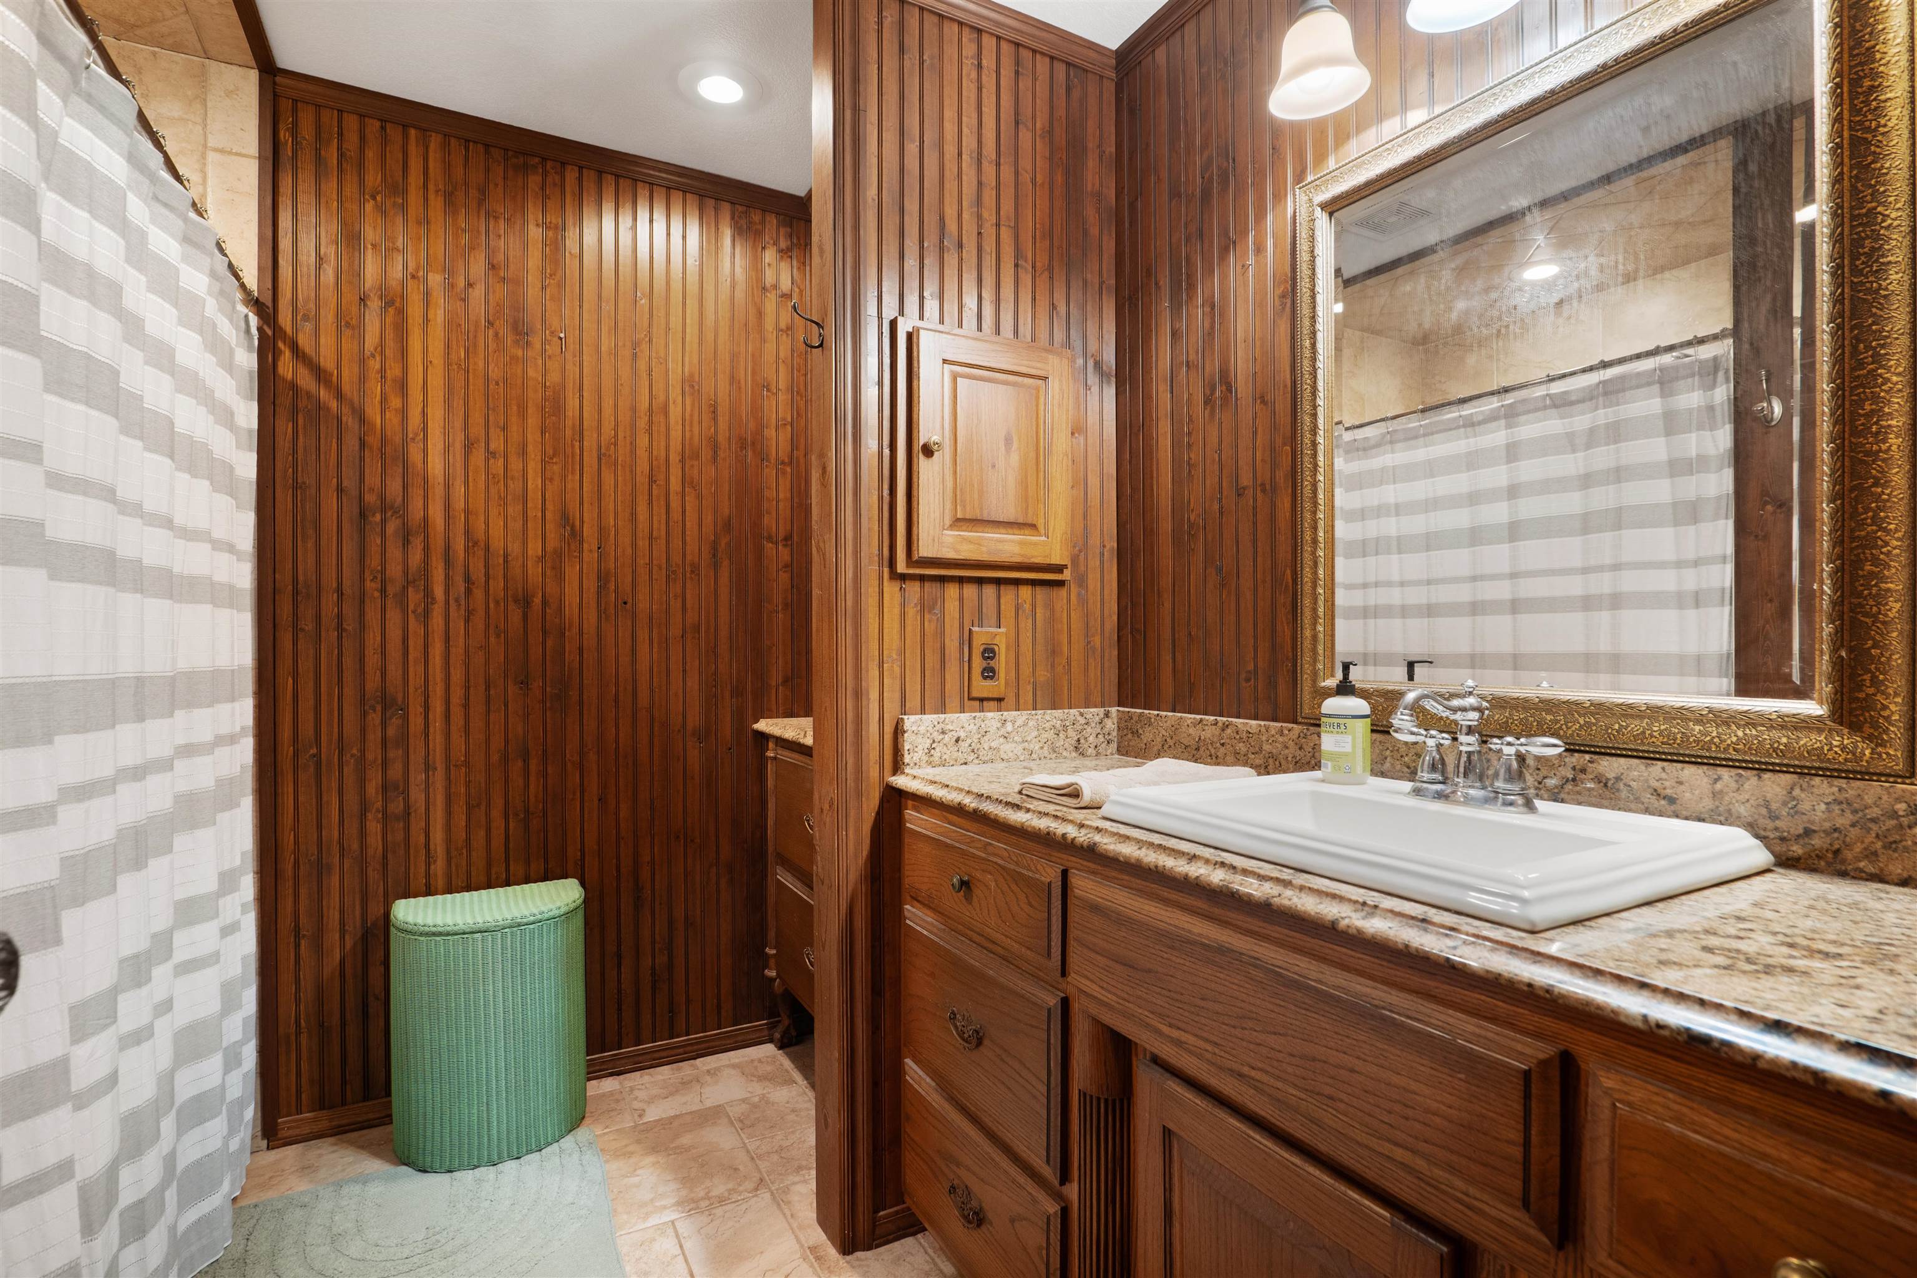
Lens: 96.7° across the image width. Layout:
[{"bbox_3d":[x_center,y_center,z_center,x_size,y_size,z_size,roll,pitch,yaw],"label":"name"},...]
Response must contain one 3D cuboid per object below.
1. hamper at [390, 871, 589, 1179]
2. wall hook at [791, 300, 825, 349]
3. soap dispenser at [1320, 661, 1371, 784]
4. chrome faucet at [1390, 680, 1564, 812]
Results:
[{"bbox_3d":[-1.088,0.892,2.006,0.418,0.540,0.275,0,0,-28],"label":"hamper"},{"bbox_3d":[-0.292,-0.610,1.655,0.062,0.086,0.020,0,0,-29],"label":"wall hook"},{"bbox_3d":[0.609,0.129,1.337,0.071,0.186,0.072,0,0,-5],"label":"soap dispenser"},{"bbox_3d":[0.651,0.138,1.134,0.200,0.166,0.231,0,0,-30],"label":"chrome faucet"}]

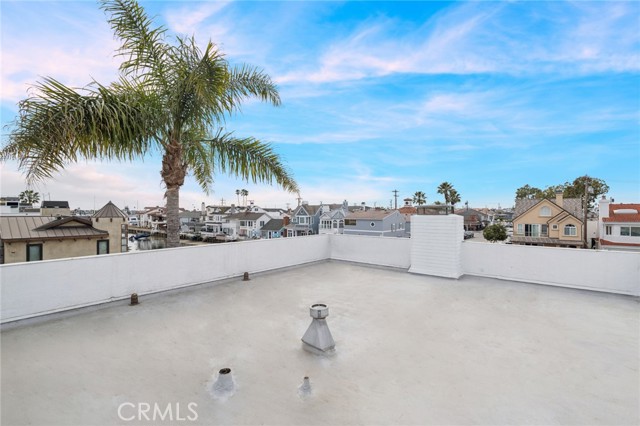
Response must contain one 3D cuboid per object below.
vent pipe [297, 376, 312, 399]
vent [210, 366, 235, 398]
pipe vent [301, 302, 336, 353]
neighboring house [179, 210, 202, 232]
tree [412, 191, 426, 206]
[{"bbox_3d":[-0.131,1.485,2.450,0.125,0.130,0.125,0,0,0],"label":"vent pipe"},{"bbox_3d":[-0.855,1.468,2.500,0.200,0.165,0.200,0,0,0],"label":"vent"},{"bbox_3d":[-0.010,1.311,3.250,0.390,0.480,0.220,0,0,42],"label":"pipe vent"},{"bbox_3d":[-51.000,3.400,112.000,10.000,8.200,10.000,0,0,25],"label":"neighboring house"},{"bbox_3d":[26.400,0.900,75.000,3.500,13.200,3.500,0,0,0],"label":"tree"}]

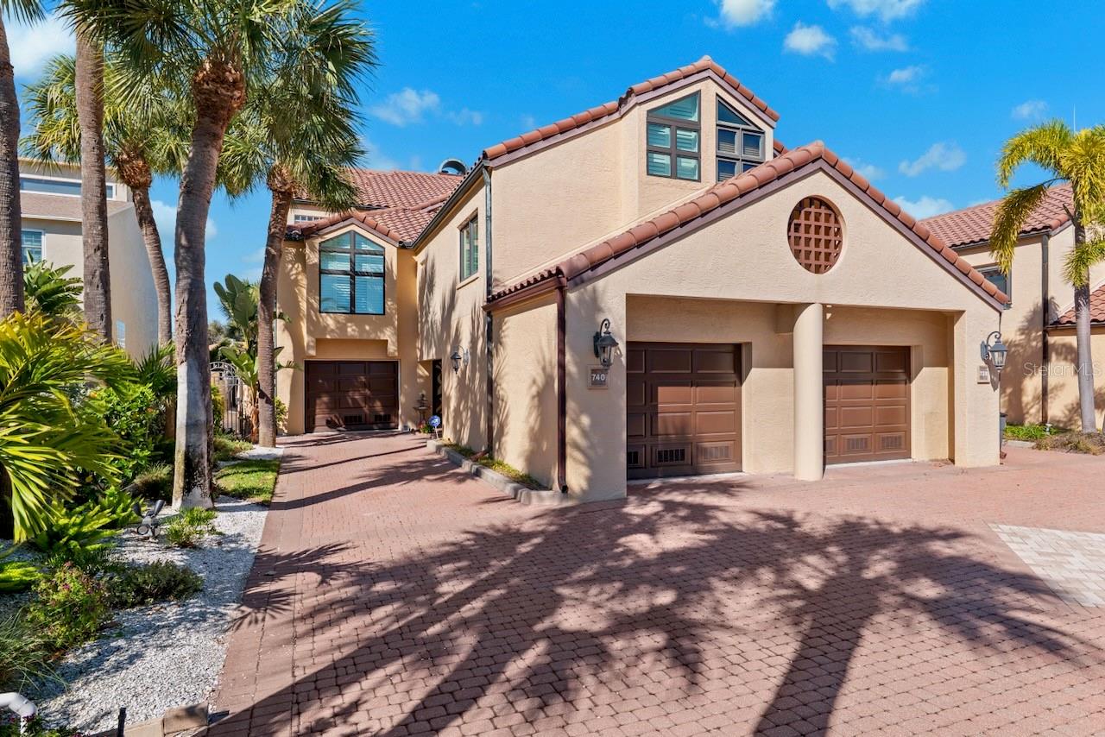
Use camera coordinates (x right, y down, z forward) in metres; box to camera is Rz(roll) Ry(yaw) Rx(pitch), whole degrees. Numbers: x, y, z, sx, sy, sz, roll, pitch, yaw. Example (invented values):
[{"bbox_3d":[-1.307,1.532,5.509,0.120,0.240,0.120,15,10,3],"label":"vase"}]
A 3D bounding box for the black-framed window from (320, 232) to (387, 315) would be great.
[{"bbox_3d":[-5.567,-2.686,17.131,1.749,2.352,0.120,0,0,-22],"label":"black-framed window"}]

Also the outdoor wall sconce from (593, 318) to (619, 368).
[{"bbox_3d":[0.658,-0.324,7.824,0.270,0.610,0.460,0,0,-22],"label":"outdoor wall sconce"}]

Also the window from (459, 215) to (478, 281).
[{"bbox_3d":[-1.666,-2.432,12.527,0.120,1.170,1.670,0,0,-22],"label":"window"}]

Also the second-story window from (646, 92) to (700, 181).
[{"bbox_3d":[2.310,-4.490,11.692,1.200,1.790,0.120,0,0,-22],"label":"second-story window"}]

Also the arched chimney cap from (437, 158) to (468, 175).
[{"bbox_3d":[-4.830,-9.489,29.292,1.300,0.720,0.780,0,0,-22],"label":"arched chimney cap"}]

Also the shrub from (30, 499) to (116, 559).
[{"bbox_3d":[-4.608,1.502,5.900,0.720,0.457,0.660,0,0,-22],"label":"shrub"}]

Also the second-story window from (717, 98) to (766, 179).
[{"bbox_3d":[3.926,-4.705,12.864,1.240,1.840,0.120,0,0,-21],"label":"second-story window"}]

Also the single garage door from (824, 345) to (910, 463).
[{"bbox_3d":[5.556,0.658,11.245,2.710,2.144,0.080,0,0,-21],"label":"single garage door"}]

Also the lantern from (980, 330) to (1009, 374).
[{"bbox_3d":[7.928,-0.314,10.974,0.270,0.760,0.389,0,0,-21],"label":"lantern"}]

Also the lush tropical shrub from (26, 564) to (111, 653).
[{"bbox_3d":[-3.168,1.508,4.020,0.480,0.444,0.460,0,0,-22],"label":"lush tropical shrub"}]

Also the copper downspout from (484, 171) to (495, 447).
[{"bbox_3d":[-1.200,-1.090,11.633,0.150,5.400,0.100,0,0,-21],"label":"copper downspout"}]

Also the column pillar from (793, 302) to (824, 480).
[{"bbox_3d":[4.128,0.353,9.901,0.452,2.788,0.452,0,0,-21],"label":"column pillar"}]

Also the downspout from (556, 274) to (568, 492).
[{"bbox_3d":[0.126,0.197,8.242,0.130,2.880,0.120,0,0,-21],"label":"downspout"}]

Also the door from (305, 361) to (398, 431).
[{"bbox_3d":[-5.783,0.793,17.802,2.571,2.060,0.100,0,0,-22],"label":"door"}]

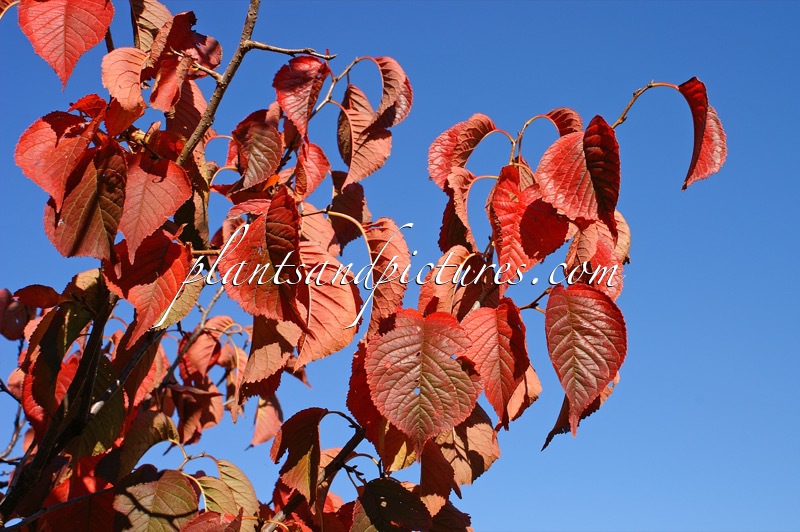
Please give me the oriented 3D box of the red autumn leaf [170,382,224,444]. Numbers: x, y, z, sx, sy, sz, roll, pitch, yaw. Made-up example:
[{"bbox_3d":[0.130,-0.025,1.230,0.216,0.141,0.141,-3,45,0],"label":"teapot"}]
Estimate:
[{"bbox_3d":[-0.223,0.162,1.270,0.058,0.070,0.038,0,-12,0],"label":"red autumn leaf"}]

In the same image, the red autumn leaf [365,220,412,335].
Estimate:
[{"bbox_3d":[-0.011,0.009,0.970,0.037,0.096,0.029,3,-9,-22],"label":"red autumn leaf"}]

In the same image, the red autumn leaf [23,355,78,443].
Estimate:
[{"bbox_3d":[-0.302,0.113,1.000,0.052,0.080,0.035,-2,-12,11],"label":"red autumn leaf"}]

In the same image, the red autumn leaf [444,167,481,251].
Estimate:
[{"bbox_3d":[0.047,-0.043,0.860,0.034,0.065,0.045,-1,-13,-21],"label":"red autumn leaf"}]

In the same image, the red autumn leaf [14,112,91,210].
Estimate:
[{"bbox_3d":[-0.262,-0.080,0.870,0.064,0.084,0.034,8,-13,20],"label":"red autumn leaf"}]

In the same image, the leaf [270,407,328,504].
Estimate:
[{"bbox_3d":[-0.084,0.159,0.970,0.046,0.081,0.030,0,-17,0],"label":"leaf"}]

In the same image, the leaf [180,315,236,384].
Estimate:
[{"bbox_3d":[-0.211,0.092,1.270,0.060,0.077,0.038,-1,-12,6],"label":"leaf"}]

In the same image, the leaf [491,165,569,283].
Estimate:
[{"bbox_3d":[0.107,-0.035,0.951,0.064,0.095,0.034,-2,-11,5],"label":"leaf"}]

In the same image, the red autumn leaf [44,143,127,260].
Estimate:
[{"bbox_3d":[-0.263,-0.054,0.970,0.054,0.095,0.030,-3,-17,10],"label":"red autumn leaf"}]

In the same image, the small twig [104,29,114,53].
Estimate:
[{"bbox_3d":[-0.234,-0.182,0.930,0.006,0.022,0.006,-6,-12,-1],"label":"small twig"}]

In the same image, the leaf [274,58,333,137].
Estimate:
[{"bbox_3d":[-0.096,-0.163,1.120,0.050,0.083,0.030,10,-13,24],"label":"leaf"}]

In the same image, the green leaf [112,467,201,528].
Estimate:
[{"bbox_3d":[-0.199,0.192,0.950,0.063,0.049,0.035,0,-17,0],"label":"green leaf"}]

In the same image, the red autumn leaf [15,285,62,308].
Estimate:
[{"bbox_3d":[-0.408,0.035,1.300,0.052,0.027,0.035,-7,-21,17],"label":"red autumn leaf"}]

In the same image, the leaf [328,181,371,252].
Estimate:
[{"bbox_3d":[-0.046,-0.045,1.060,0.037,0.063,0.022,3,-17,-10],"label":"leaf"}]

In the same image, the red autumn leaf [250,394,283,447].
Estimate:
[{"bbox_3d":[-0.167,0.193,1.450,0.045,0.078,0.025,12,-15,-11],"label":"red autumn leaf"}]

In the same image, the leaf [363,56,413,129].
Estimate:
[{"bbox_3d":[-0.010,-0.135,0.900,0.038,0.061,0.048,6,-13,-27],"label":"leaf"}]

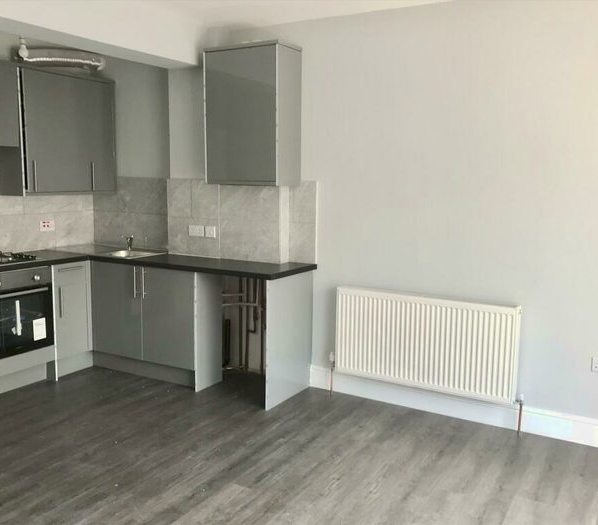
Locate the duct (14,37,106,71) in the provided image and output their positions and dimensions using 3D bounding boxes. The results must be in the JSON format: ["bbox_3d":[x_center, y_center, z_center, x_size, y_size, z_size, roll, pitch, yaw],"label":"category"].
[{"bbox_3d":[-1.922,-1.664,4.628,0.170,0.200,0.810,5,9,30],"label":"duct"}]

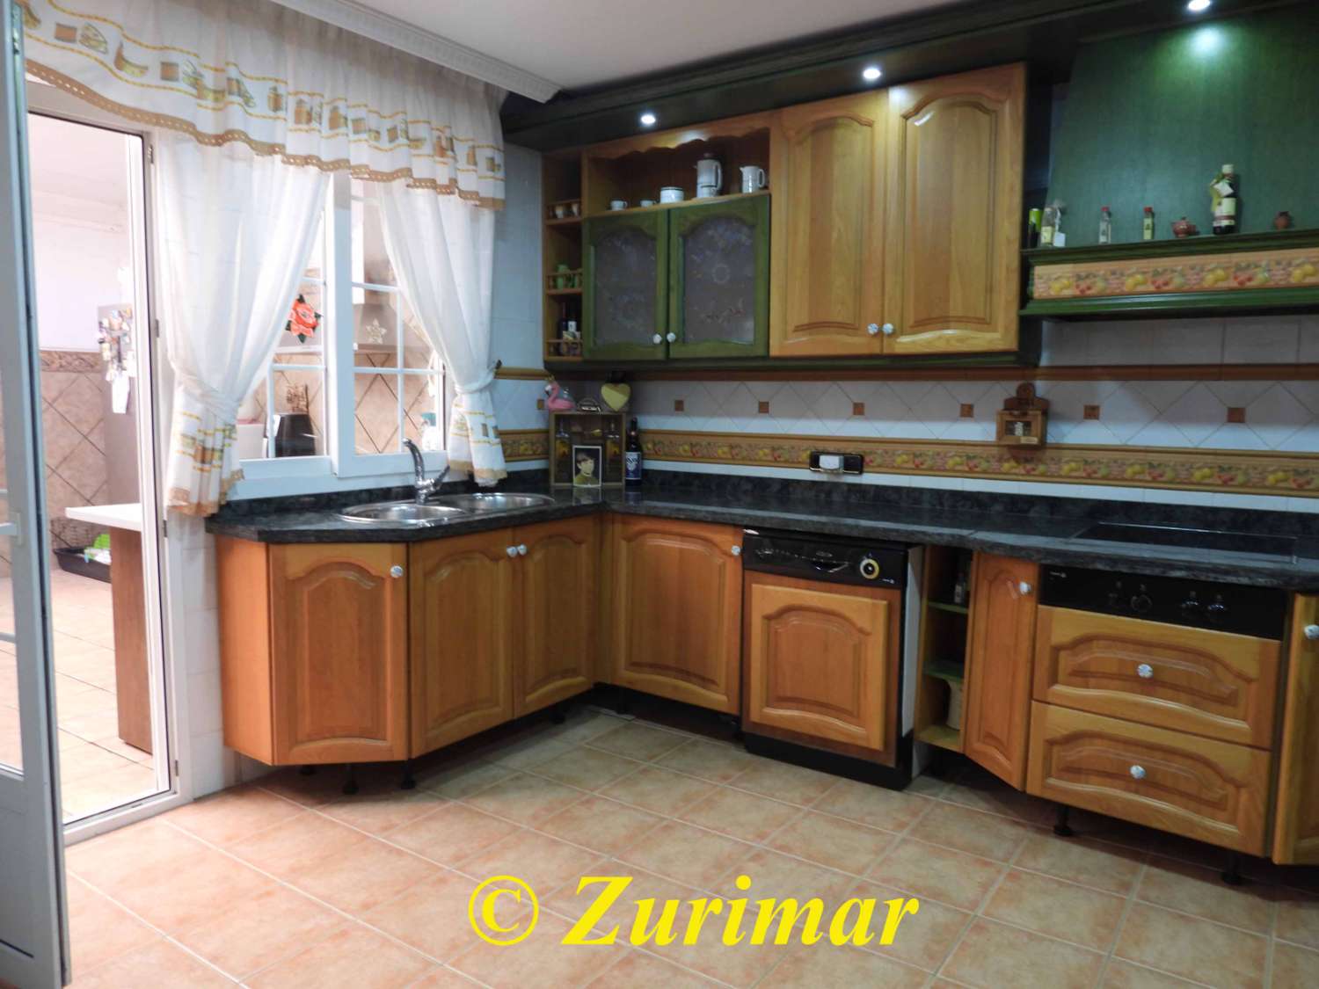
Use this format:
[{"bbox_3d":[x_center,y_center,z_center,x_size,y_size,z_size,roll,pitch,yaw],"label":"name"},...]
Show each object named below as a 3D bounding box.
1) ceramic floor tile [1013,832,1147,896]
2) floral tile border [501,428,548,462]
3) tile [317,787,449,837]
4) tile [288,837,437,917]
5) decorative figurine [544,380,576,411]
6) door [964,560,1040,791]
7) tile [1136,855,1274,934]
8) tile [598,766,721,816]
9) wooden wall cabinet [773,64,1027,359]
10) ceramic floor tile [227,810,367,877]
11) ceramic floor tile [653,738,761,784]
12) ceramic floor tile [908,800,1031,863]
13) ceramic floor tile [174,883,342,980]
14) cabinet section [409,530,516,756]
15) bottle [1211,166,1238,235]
[{"bbox_3d":[1.203,1.052,2.624,0.307,0.010,0.307,4,6,35],"label":"ceramic floor tile"},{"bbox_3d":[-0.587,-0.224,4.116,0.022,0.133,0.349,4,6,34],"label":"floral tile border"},{"bbox_3d":[-0.855,0.987,2.874,0.300,0.010,0.300,4,6,35],"label":"tile"},{"bbox_3d":[-0.792,1.041,2.487,0.307,0.010,0.307,4,6,35],"label":"tile"},{"bbox_3d":[-0.468,-0.465,4.300,0.142,0.148,0.075,0,5,-10],"label":"decorative figurine"},{"bbox_3d":[1.075,0.534,2.882,0.025,0.701,0.314,-1,5,-15],"label":"door"},{"bbox_3d":[1.435,1.054,2.409,0.300,0.010,0.300,4,6,35],"label":"tile"},{"bbox_3d":[-0.002,0.996,3.076,0.307,0.010,0.307,4,6,35],"label":"tile"},{"bbox_3d":[0.897,-0.971,3.363,0.920,0.920,0.334,4,6,34],"label":"wooden wall cabinet"},{"bbox_3d":[-1.030,1.008,2.623,0.300,0.010,0.300,4,6,35],"label":"ceramic floor tile"},{"bbox_3d":[0.180,0.975,3.334,0.307,0.010,0.307,4,6,35],"label":"ceramic floor tile"},{"bbox_3d":[0.945,1.032,2.801,0.307,0.010,0.307,4,6,35],"label":"ceramic floor tile"},{"bbox_3d":[-0.968,1.062,2.226,0.306,0.010,0.306,4,6,35],"label":"ceramic floor tile"},{"bbox_3d":[-0.879,0.468,3.280,0.520,0.710,0.470,4,6,35],"label":"cabinet section"},{"bbox_3d":[1.584,-0.821,2.559,0.062,0.200,0.060,4,6,35],"label":"bottle"}]

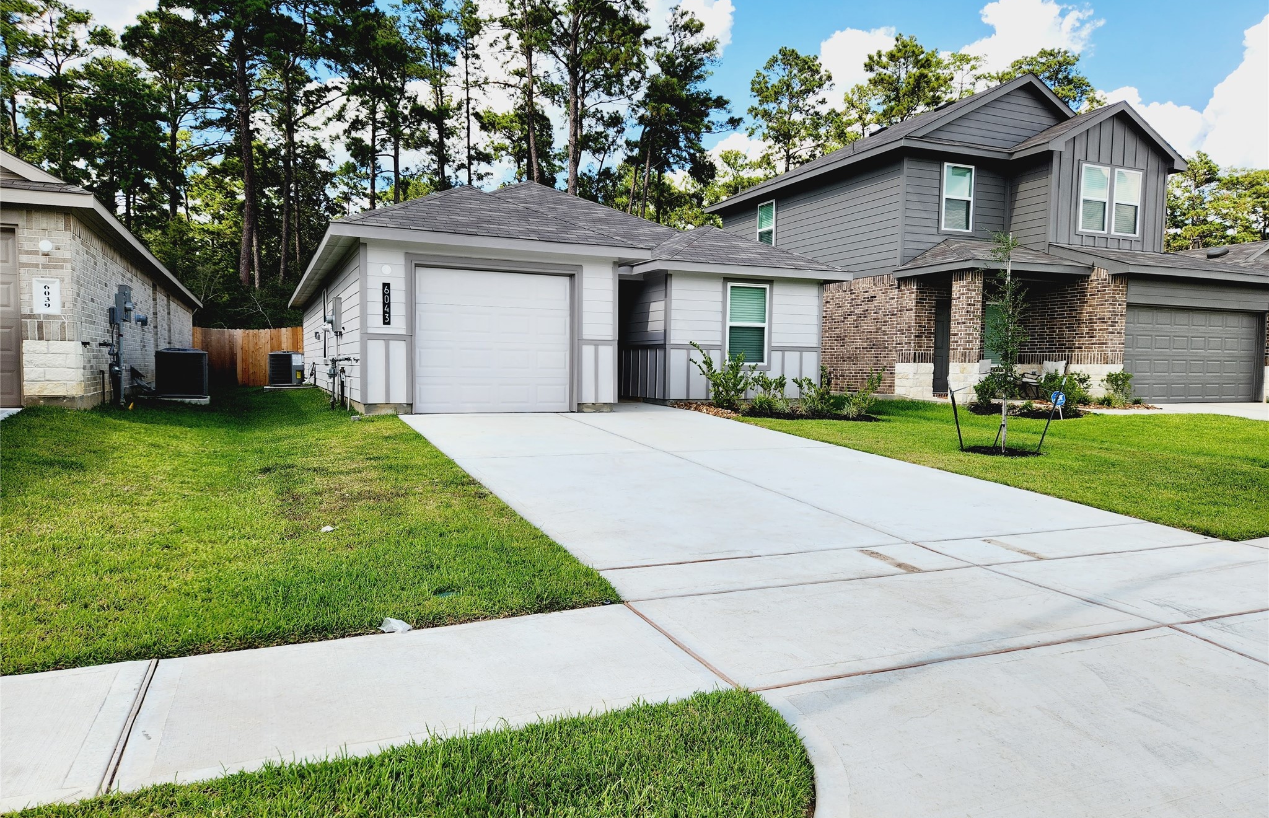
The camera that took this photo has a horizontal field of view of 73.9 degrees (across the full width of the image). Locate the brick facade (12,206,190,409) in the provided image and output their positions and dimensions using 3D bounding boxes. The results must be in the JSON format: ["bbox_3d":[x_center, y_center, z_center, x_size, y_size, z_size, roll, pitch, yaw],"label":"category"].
[{"bbox_3d":[-11.355,-1.741,19.726,0.650,2.400,20.600,0,3,-24],"label":"brick facade"}]

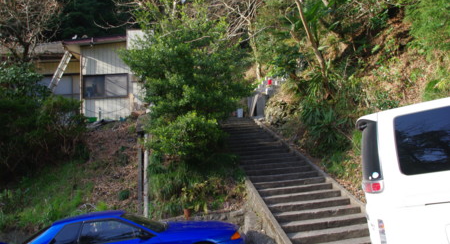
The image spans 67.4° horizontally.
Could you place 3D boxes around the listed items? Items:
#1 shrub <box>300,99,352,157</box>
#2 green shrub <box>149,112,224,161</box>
[{"bbox_3d":[3.037,0.165,10.100,1.500,1.600,1.300,-4,-7,0],"label":"shrub"},{"bbox_3d":[-1.049,0.395,9.200,1.950,1.200,1.600,-4,-7,0],"label":"green shrub"}]

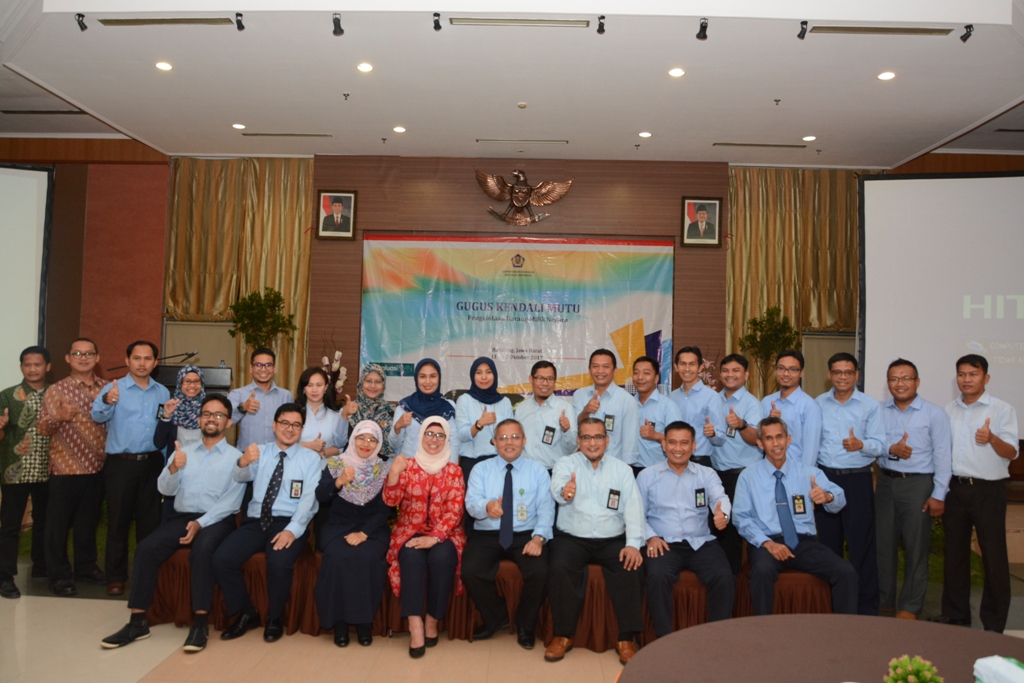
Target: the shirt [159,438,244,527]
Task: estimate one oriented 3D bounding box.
[{"bbox_3d":[-1.807,0.814,4.500,0.470,0.520,0.370,2,-2,-12],"label":"shirt"}]

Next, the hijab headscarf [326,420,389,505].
[{"bbox_3d":[-0.925,0.719,4.600,0.380,0.500,0.320,2,-2,-12],"label":"hijab headscarf"}]

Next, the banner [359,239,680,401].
[{"bbox_3d":[0.066,-0.240,9.200,3.720,1.980,0.050,1,-2,1],"label":"banner"}]

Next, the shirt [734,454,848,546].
[{"bbox_3d":[1.571,0.918,4.380,0.550,0.510,0.370,1,-2,13],"label":"shirt"}]

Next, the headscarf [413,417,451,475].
[{"bbox_3d":[-0.451,0.593,4.380,0.220,0.335,0.260,1,-2,-3],"label":"headscarf"}]

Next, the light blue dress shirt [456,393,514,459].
[{"bbox_3d":[-0.179,0.562,5.200,0.410,0.460,0.290,2,-2,-4],"label":"light blue dress shirt"}]

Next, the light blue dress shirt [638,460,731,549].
[{"bbox_3d":[0.999,0.944,4.450,0.530,0.530,0.380,1,-2,10],"label":"light blue dress shirt"}]

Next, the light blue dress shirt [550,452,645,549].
[{"bbox_3d":[0.485,0.902,4.360,0.530,0.530,0.410,1,-2,5],"label":"light blue dress shirt"}]

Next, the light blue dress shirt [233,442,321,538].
[{"bbox_3d":[-1.359,0.863,4.450,0.480,0.530,0.370,2,-2,-4],"label":"light blue dress shirt"}]

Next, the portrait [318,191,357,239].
[{"bbox_3d":[-2.030,-1.472,8.900,0.455,0.575,0.050,1,-2,2],"label":"portrait"}]

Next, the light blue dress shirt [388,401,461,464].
[{"bbox_3d":[-0.575,0.605,5.050,0.450,0.530,0.320,2,-2,-6],"label":"light blue dress shirt"}]

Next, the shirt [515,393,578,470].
[{"bbox_3d":[0.211,0.590,4.980,0.430,0.520,0.320,1,-2,6],"label":"shirt"}]

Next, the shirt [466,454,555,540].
[{"bbox_3d":[-0.009,0.894,4.400,0.500,0.480,0.380,1,-2,0],"label":"shirt"}]

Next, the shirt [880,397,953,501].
[{"bbox_3d":[2.578,0.679,4.920,0.470,0.660,0.310,0,-2,38],"label":"shirt"}]

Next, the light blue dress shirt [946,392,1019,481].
[{"bbox_3d":[2.879,0.584,4.720,0.320,0.550,0.460,3,-2,-44],"label":"light blue dress shirt"}]

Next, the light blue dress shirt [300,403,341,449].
[{"bbox_3d":[-1.295,0.632,5.220,0.420,0.500,0.290,1,-2,2],"label":"light blue dress shirt"}]

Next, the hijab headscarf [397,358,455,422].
[{"bbox_3d":[-0.586,0.339,5.200,0.390,0.450,0.300,2,-2,-8],"label":"hijab headscarf"}]

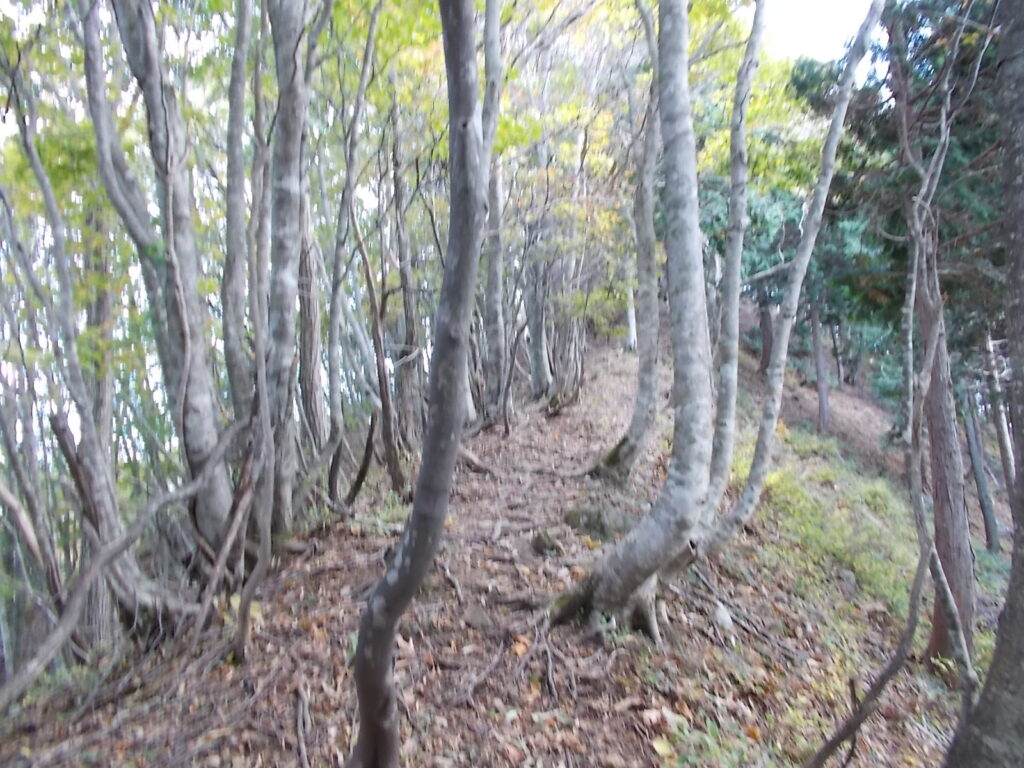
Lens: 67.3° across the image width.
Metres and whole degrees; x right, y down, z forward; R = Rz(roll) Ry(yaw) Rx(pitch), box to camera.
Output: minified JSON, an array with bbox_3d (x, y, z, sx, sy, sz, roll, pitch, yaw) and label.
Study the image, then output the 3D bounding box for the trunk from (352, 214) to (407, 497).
[{"bbox_3d":[-1.145,-0.264,6.606,0.186,2.473,0.152,-9,-5,-9],"label":"trunk"}]

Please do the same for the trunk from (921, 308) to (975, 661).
[{"bbox_3d":[3.007,0.682,5.407,0.310,2.456,0.310,-4,-6,29],"label":"trunk"}]

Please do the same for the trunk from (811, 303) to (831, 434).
[{"bbox_3d":[6.831,-0.356,17.129,0.265,2.957,0.265,-3,-5,22],"label":"trunk"}]

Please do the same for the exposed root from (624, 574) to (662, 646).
[{"bbox_3d":[0.652,1.128,3.816,0.178,0.360,0.178,-1,-5,9],"label":"exposed root"}]

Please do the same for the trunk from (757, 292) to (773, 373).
[{"bbox_3d":[6.085,-1.250,18.589,0.349,2.051,0.337,0,-5,18],"label":"trunk"}]

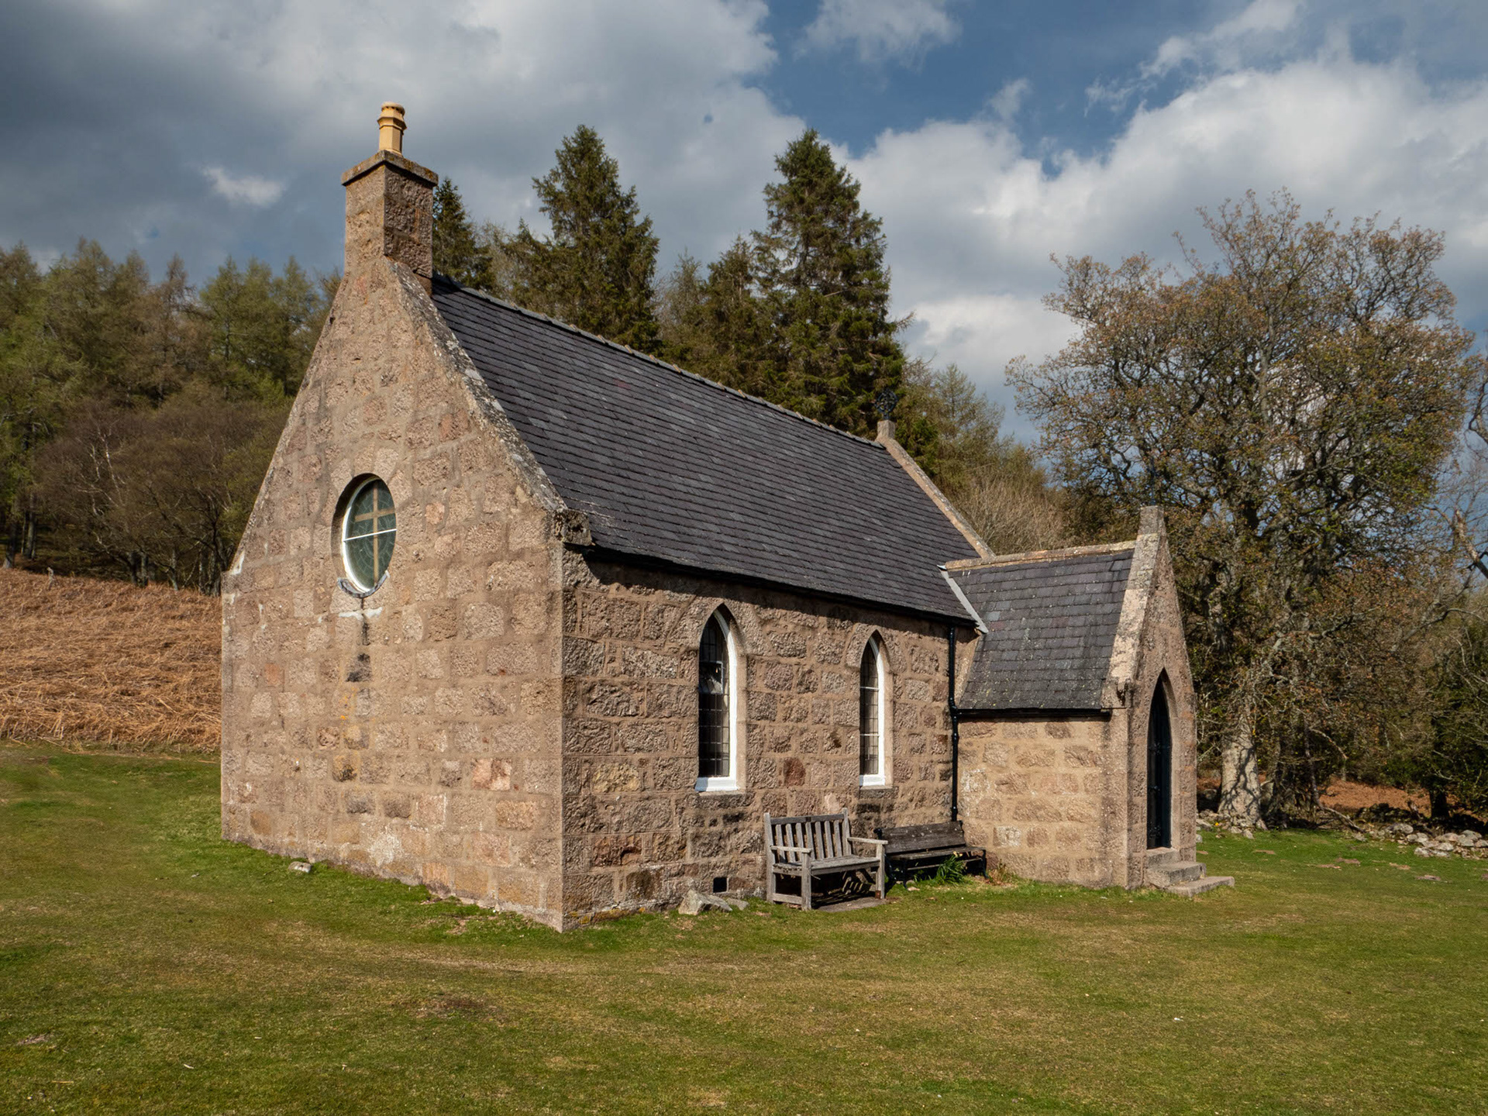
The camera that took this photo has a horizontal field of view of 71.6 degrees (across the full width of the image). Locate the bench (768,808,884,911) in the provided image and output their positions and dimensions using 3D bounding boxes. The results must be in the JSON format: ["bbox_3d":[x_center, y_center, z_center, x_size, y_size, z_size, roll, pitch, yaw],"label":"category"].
[{"bbox_3d":[0.888,3.112,10.767,0.540,0.880,1.489,-6,-9,39],"label":"bench"}]

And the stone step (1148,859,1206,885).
[{"bbox_3d":[5.704,4.153,13.661,0.340,0.180,1.505,-6,-9,39],"label":"stone step"}]

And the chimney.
[{"bbox_3d":[-3.705,-3.757,10.813,0.821,1.750,0.618,-6,-9,39],"label":"chimney"}]

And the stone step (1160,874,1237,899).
[{"bbox_3d":[6.059,4.344,13.696,0.360,0.120,2.011,-6,-9,39],"label":"stone step"}]

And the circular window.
[{"bbox_3d":[-3.854,-0.230,10.716,1.060,1.120,0.100,-6,-9,39],"label":"circular window"}]

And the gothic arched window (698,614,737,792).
[{"bbox_3d":[-0.275,1.419,10.299,0.150,1.760,0.600,-6,-9,39],"label":"gothic arched window"}]

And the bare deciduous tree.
[{"bbox_3d":[12.211,-0.737,25.000,10.500,15.000,9.500,0,-7,0],"label":"bare deciduous tree"}]

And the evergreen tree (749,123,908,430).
[{"bbox_3d":[3.104,-5.759,38.000,6.300,20.000,6.300,0,-7,0],"label":"evergreen tree"}]

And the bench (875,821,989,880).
[{"bbox_3d":[2.346,3.533,12.551,0.440,0.700,2.001,-6,-9,39],"label":"bench"}]

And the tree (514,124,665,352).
[{"bbox_3d":[-5.845,-6.187,38.000,6.000,19.500,6.000,0,-7,0],"label":"tree"}]

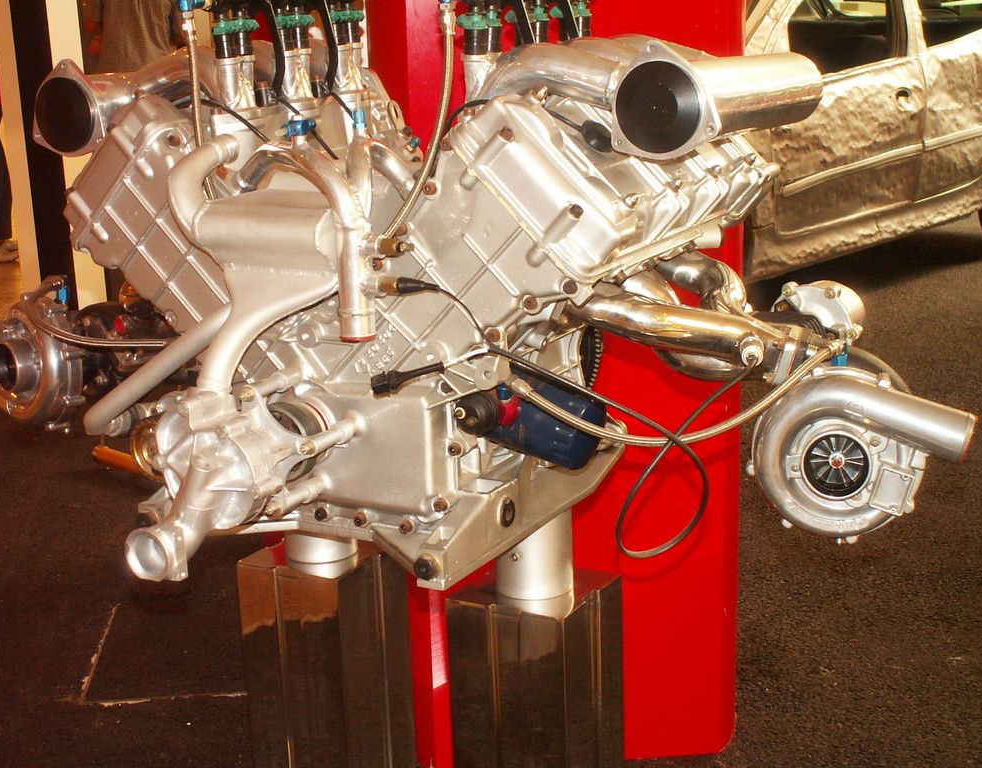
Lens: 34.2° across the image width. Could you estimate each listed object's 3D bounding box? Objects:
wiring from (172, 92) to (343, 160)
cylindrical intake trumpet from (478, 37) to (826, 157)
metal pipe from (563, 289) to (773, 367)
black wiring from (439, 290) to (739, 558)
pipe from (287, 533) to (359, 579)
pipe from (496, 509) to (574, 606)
[{"bbox_3d":[-0.272,-0.298,1.852,0.190,0.075,0.070,6,16,30],"label":"wiring"},{"bbox_3d":[0.167,-0.307,1.679,0.295,0.118,0.360,6,16,30],"label":"cylindrical intake trumpet"},{"bbox_3d":[0.186,-0.062,1.636,0.215,0.055,0.055,11,17,13],"label":"metal pipe"},{"bbox_3d":[0.097,0.046,1.642,0.315,0.275,0.090,6,16,30],"label":"black wiring"},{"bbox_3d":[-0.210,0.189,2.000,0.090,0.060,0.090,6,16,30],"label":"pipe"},{"bbox_3d":[0.050,0.195,1.845,0.090,0.100,0.090,-2,14,1],"label":"pipe"}]

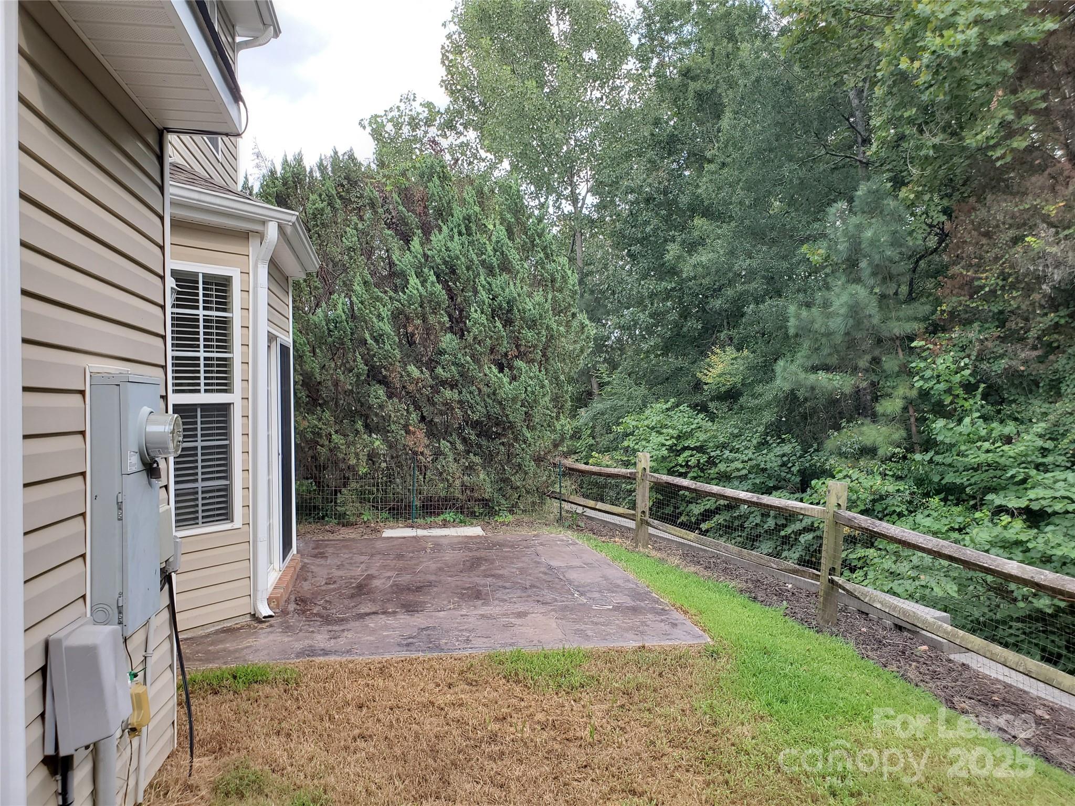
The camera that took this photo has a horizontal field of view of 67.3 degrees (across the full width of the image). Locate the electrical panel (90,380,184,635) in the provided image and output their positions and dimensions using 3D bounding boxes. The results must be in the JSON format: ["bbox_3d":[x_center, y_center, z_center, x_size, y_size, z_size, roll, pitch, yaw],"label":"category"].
[{"bbox_3d":[-1.355,0.330,2.779,0.210,0.835,0.380,-1,0,-10],"label":"electrical panel"}]

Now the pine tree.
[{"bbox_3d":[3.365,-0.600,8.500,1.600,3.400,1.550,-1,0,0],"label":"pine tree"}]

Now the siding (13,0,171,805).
[{"bbox_3d":[-1.494,0.151,2.828,0.060,2.650,1.500,-1,0,-10],"label":"siding"}]

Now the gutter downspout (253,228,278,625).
[{"bbox_3d":[-1.925,0.123,5.734,0.180,2.800,0.090,-1,0,33],"label":"gutter downspout"}]

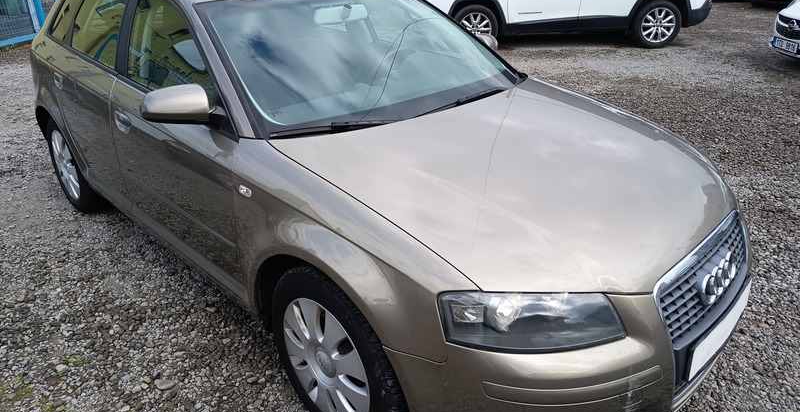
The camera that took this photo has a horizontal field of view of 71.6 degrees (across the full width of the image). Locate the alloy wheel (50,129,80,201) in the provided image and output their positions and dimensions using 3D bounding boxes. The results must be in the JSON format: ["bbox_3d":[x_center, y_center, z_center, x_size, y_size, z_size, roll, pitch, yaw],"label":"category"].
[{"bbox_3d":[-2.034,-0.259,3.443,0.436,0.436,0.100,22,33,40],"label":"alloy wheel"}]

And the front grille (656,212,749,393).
[{"bbox_3d":[0.954,0.277,1.679,0.690,0.380,0.105,-23,21,-40],"label":"front grille"}]

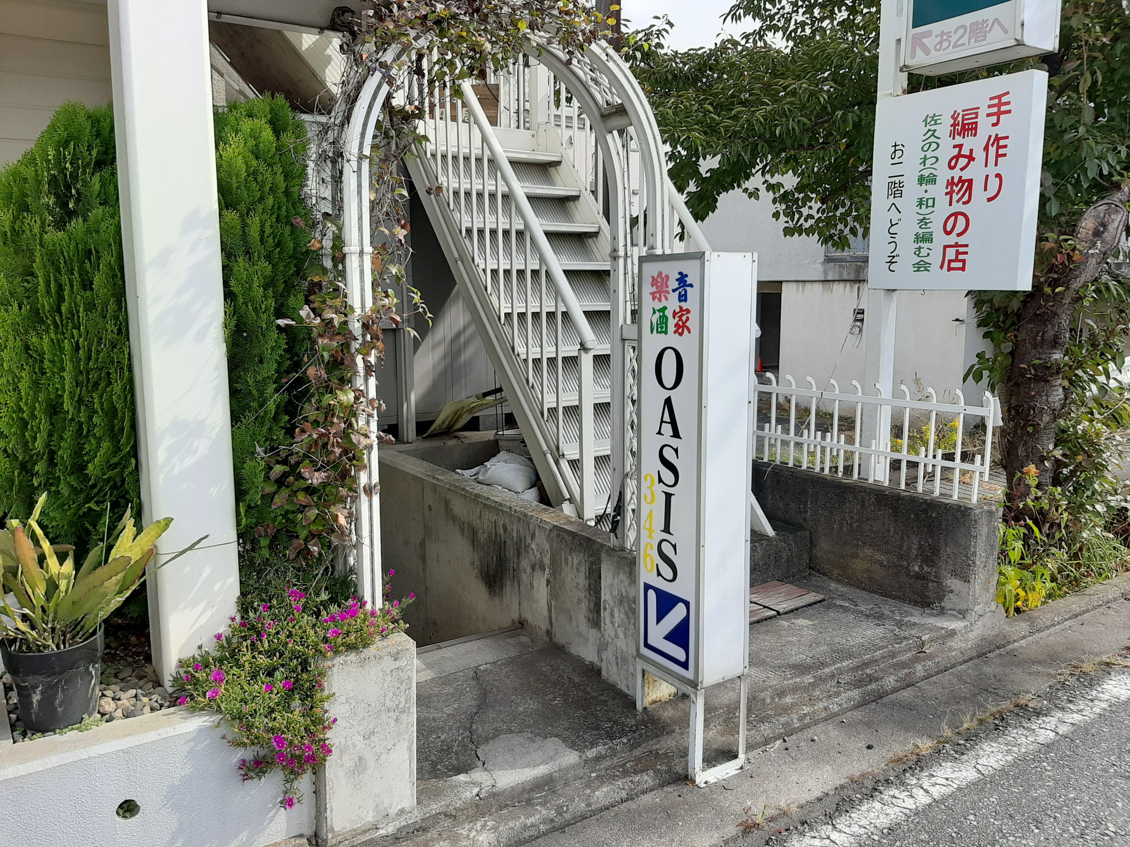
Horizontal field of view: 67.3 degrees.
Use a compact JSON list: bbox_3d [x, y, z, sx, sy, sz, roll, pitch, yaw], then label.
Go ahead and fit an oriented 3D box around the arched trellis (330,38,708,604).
[{"bbox_3d":[-0.183,-0.352,2.639,1.037,1.741,0.333,-4,9,-25],"label":"arched trellis"}]

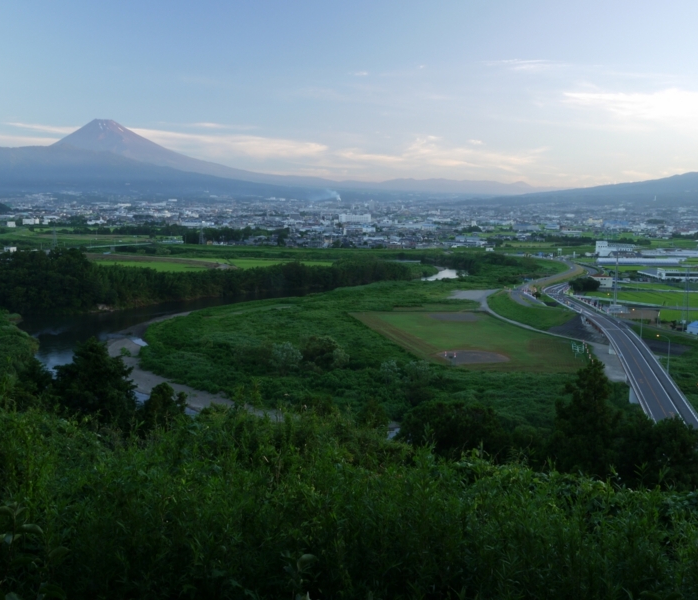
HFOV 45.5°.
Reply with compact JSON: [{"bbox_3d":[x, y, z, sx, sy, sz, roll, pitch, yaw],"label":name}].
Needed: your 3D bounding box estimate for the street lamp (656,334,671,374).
[{"bbox_3d":[82.286,14.380,218.358,3.600,10.400,0.350,2,8,12],"label":"street lamp"}]

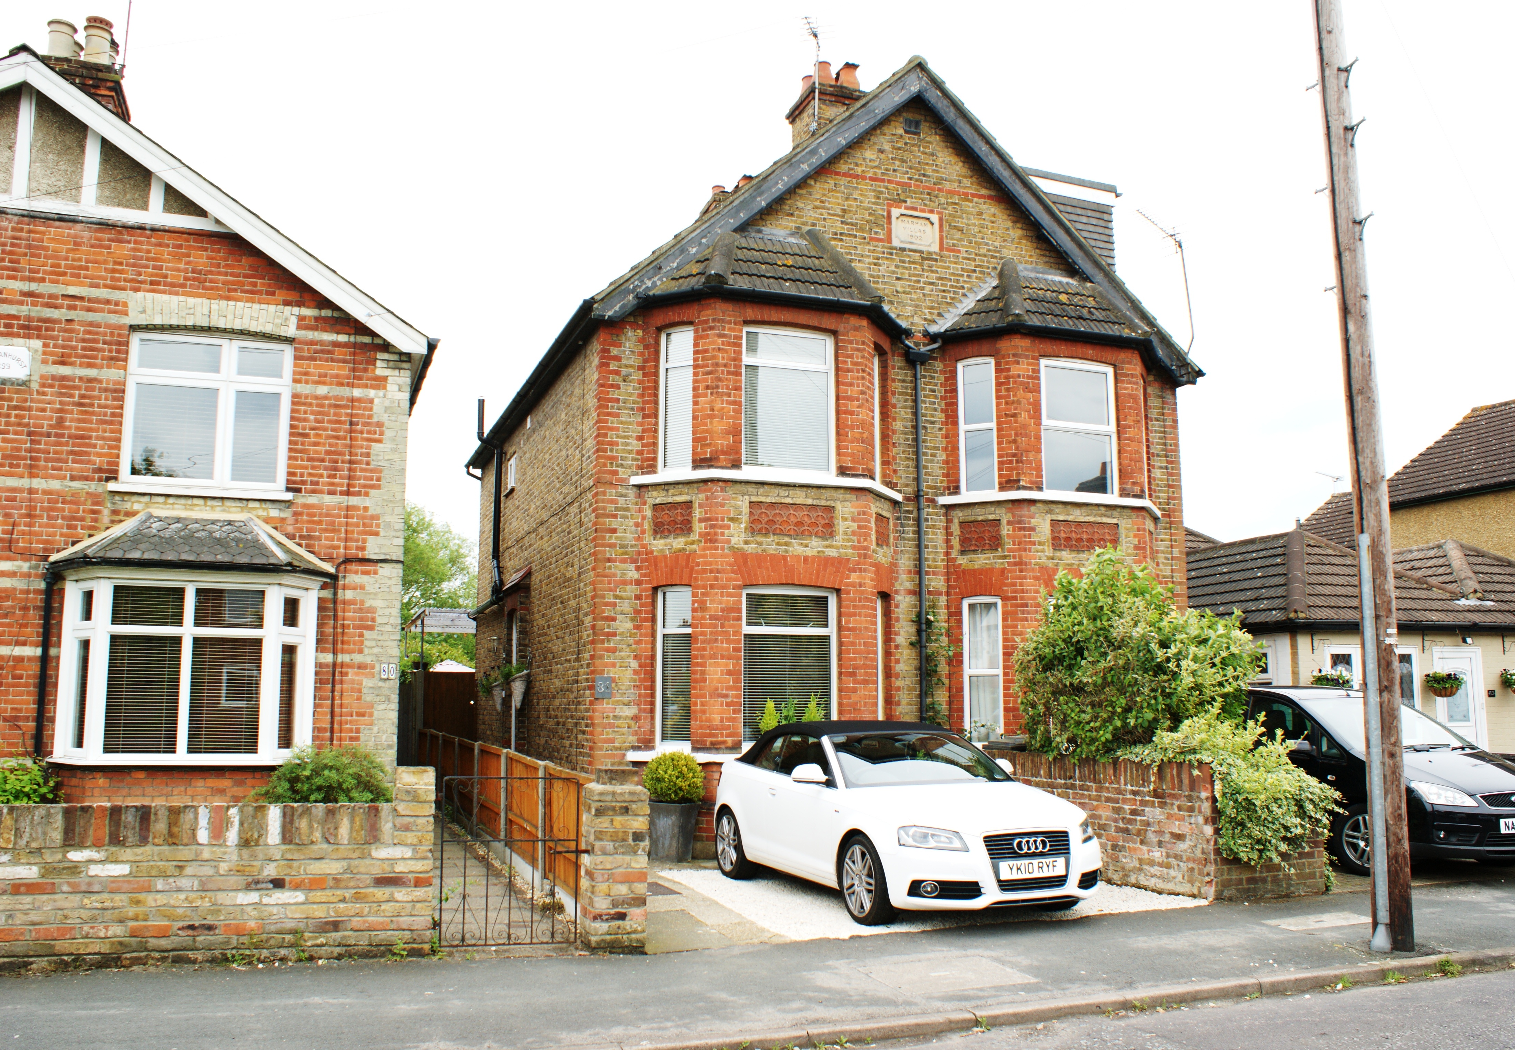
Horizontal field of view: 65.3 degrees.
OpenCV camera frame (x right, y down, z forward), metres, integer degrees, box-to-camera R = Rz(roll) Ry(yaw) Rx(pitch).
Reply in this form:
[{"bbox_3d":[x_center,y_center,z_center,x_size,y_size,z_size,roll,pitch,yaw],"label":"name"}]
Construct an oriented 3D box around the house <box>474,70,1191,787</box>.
[{"bbox_3d":[0.380,-0.722,17.847,8.200,9.700,10.200,3,-8,-21],"label":"house"}]

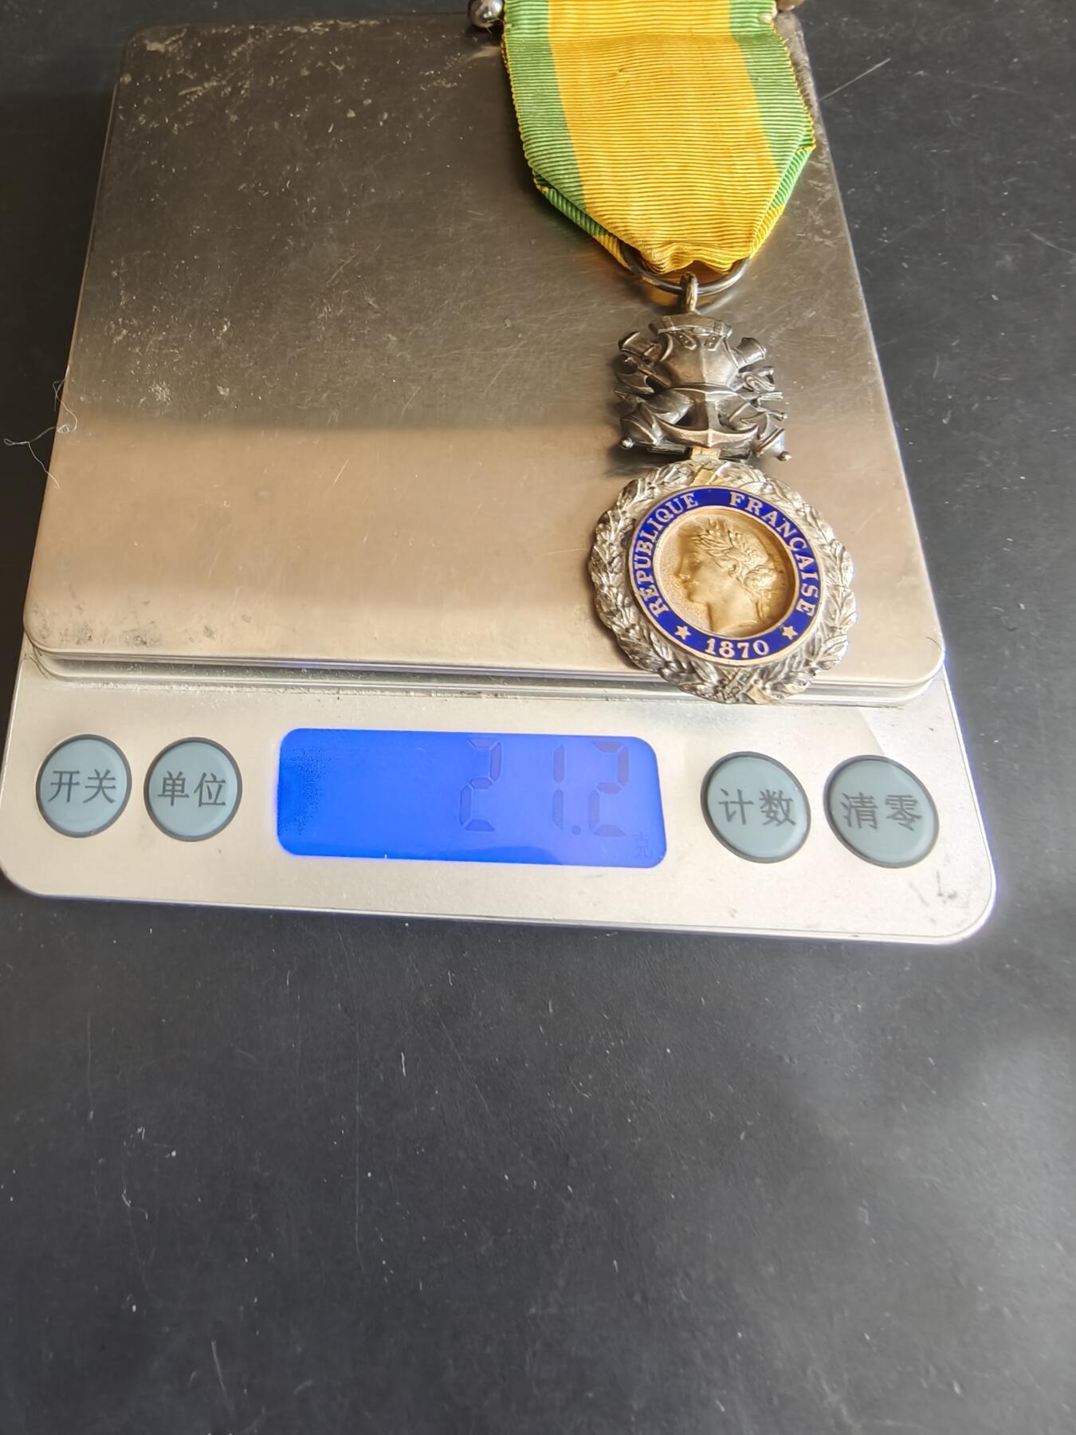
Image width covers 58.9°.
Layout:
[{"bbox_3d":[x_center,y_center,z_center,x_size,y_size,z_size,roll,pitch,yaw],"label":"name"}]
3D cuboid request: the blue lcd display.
[{"bbox_3d":[-0.007,0.009,0.103,0.041,0.002,0.014,1,69,-1],"label":"blue lcd display"}]

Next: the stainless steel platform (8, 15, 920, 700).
[{"bbox_3d":[-0.007,-0.053,0.122,0.099,0.005,0.102,0,69,-1],"label":"stainless steel platform"}]

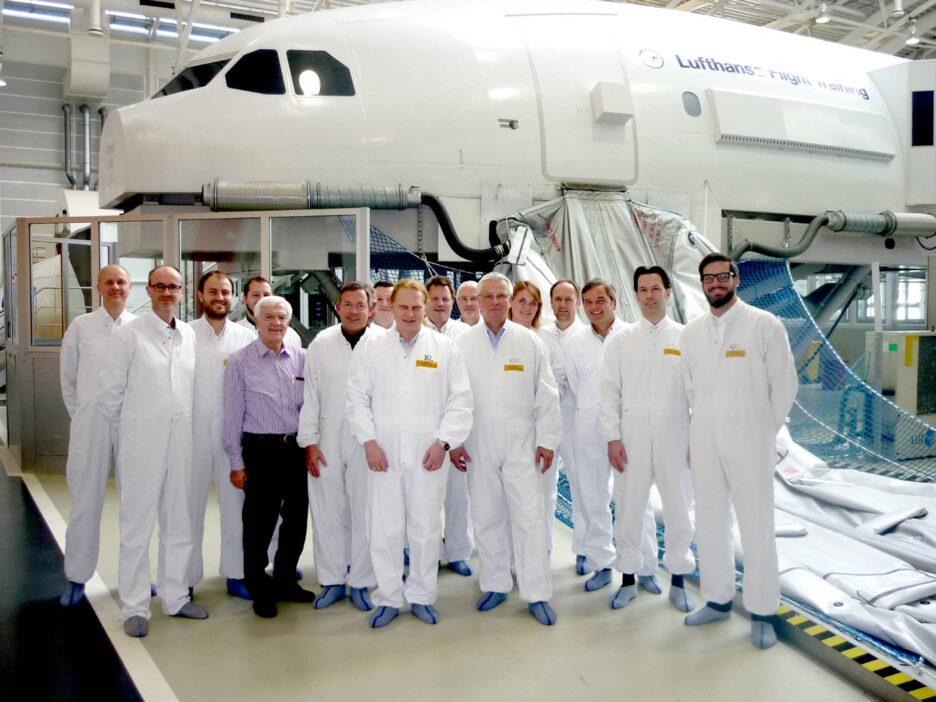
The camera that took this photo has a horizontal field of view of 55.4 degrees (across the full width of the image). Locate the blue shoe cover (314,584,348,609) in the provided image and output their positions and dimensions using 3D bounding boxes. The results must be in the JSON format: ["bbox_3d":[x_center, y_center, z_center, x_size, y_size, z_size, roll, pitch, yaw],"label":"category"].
[{"bbox_3d":[-0.750,1.300,4.874,0.108,0.115,0.285,0,2,12],"label":"blue shoe cover"}]

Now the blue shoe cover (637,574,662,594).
[{"bbox_3d":[1.040,1.291,5.116,0.108,0.115,0.285,0,2,-5],"label":"blue shoe cover"}]

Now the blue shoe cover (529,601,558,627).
[{"bbox_3d":[0.386,1.343,4.682,0.110,0.105,0.280,-1,3,-20],"label":"blue shoe cover"}]

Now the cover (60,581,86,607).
[{"bbox_3d":[-2.160,1.310,4.904,0.110,0.105,0.280,0,3,-6],"label":"cover"}]

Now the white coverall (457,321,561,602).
[{"bbox_3d":[0.202,0.564,4.705,0.570,1.460,0.360,0,2,3],"label":"white coverall"}]

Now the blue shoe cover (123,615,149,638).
[{"bbox_3d":[-1.637,1.318,4.411,0.108,0.115,0.285,-1,2,-21],"label":"blue shoe cover"}]

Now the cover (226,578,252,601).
[{"bbox_3d":[-1.231,1.298,4.941,0.108,0.115,0.285,-1,3,-30],"label":"cover"}]

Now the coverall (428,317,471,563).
[{"bbox_3d":[-0.159,0.518,5.374,0.550,1.480,0.340,0,2,-2],"label":"coverall"}]

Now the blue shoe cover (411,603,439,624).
[{"bbox_3d":[-0.221,1.310,4.609,0.108,0.115,0.285,-1,2,-17],"label":"blue shoe cover"}]

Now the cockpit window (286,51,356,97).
[{"bbox_3d":[-1.527,-2.892,9.300,0.700,0.580,0.060,0,-21,-2],"label":"cockpit window"}]

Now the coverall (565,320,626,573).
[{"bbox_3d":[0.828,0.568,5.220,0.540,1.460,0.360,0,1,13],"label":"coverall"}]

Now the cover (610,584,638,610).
[{"bbox_3d":[0.851,1.315,4.831,0.110,0.090,0.280,1,2,33],"label":"cover"}]

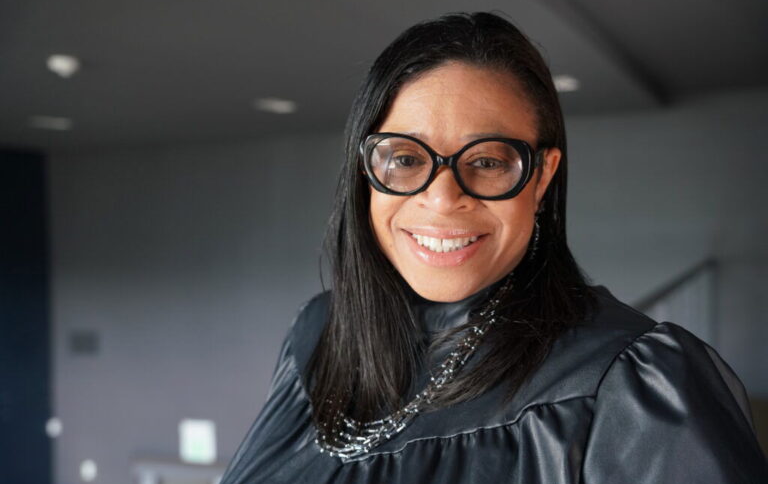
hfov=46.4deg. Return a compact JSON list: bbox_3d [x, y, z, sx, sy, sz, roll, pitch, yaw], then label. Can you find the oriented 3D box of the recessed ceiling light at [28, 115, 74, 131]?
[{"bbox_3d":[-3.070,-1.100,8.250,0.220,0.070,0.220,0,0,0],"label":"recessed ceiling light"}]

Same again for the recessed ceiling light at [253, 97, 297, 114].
[{"bbox_3d":[-0.880,-1.100,7.200,0.220,0.070,0.220,0,0,0],"label":"recessed ceiling light"}]

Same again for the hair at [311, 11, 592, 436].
[{"bbox_3d":[0.060,-0.026,0.775,0.240,0.342,0.220,0,0,14],"label":"hair"}]

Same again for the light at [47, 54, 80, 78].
[{"bbox_3d":[-1.970,-1.085,5.500,0.190,0.080,0.190,0,0,0],"label":"light"}]

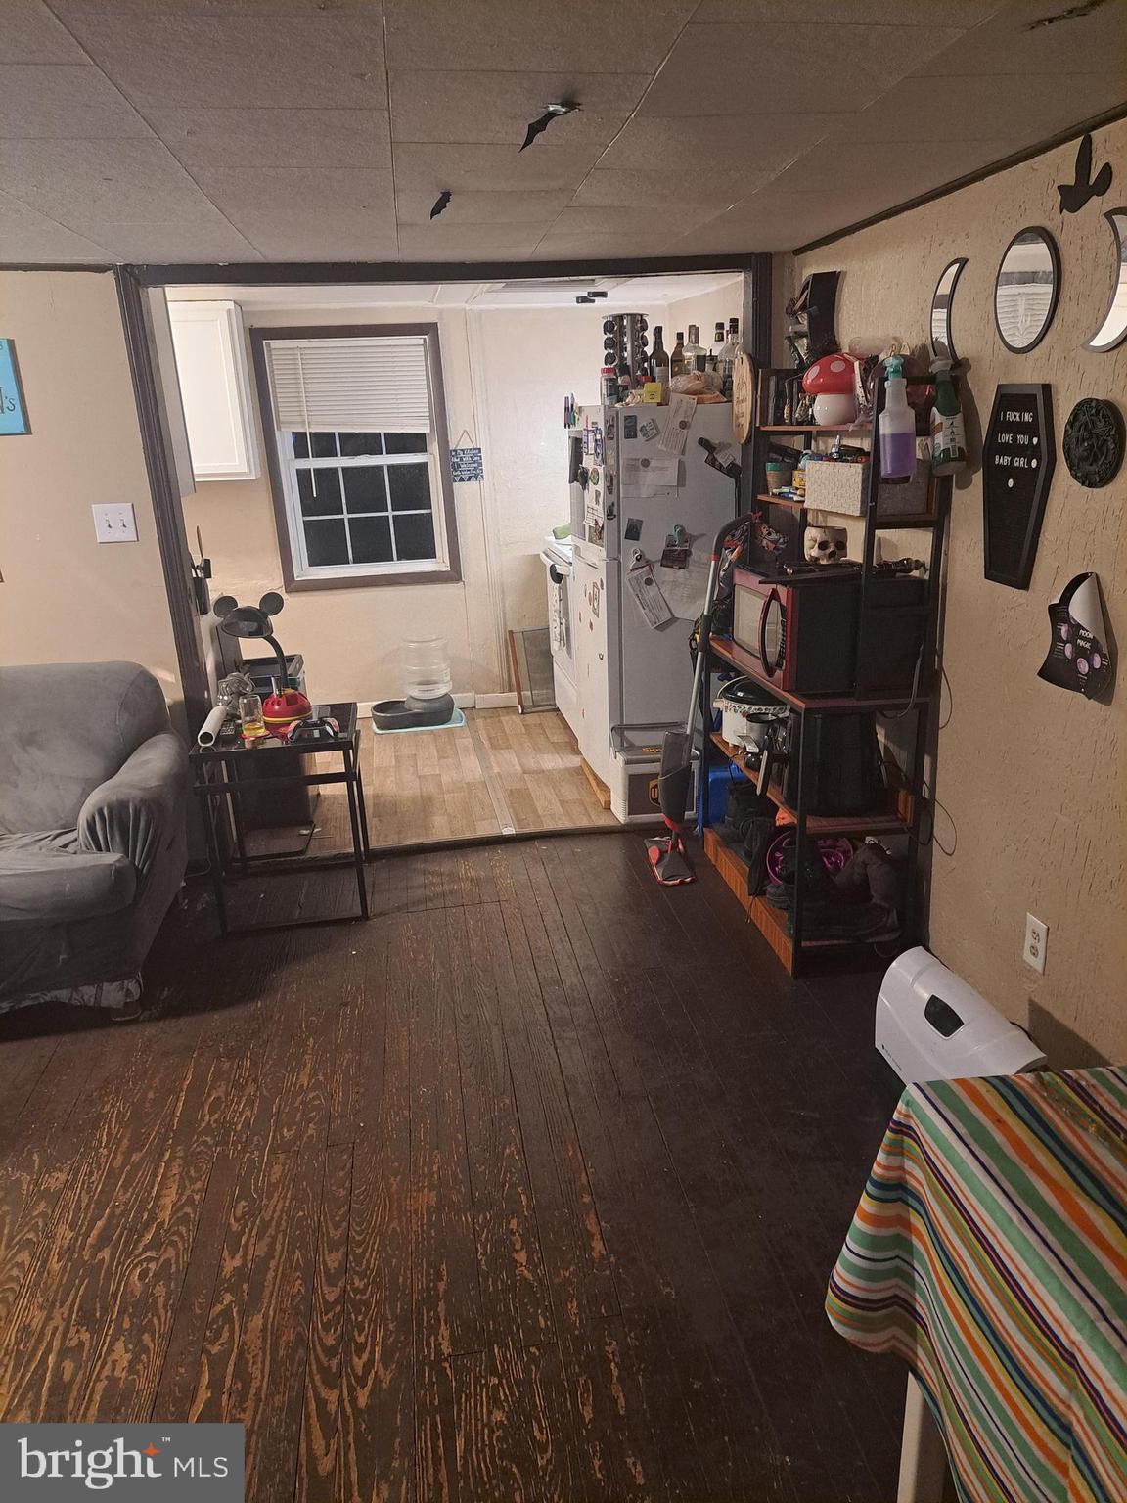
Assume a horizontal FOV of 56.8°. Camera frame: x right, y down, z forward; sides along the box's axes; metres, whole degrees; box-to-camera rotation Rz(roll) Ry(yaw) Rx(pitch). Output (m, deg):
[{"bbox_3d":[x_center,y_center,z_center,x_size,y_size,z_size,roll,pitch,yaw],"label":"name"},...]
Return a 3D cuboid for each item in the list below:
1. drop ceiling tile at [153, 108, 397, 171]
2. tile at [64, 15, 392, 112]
[{"bbox_3d":[-0.508,-1.104,1.871,0.400,0.015,0.406,-5,18,-7],"label":"drop ceiling tile"},{"bbox_3d":[-0.460,-0.999,1.507,0.406,0.018,0.406,-4,18,-7],"label":"tile"}]

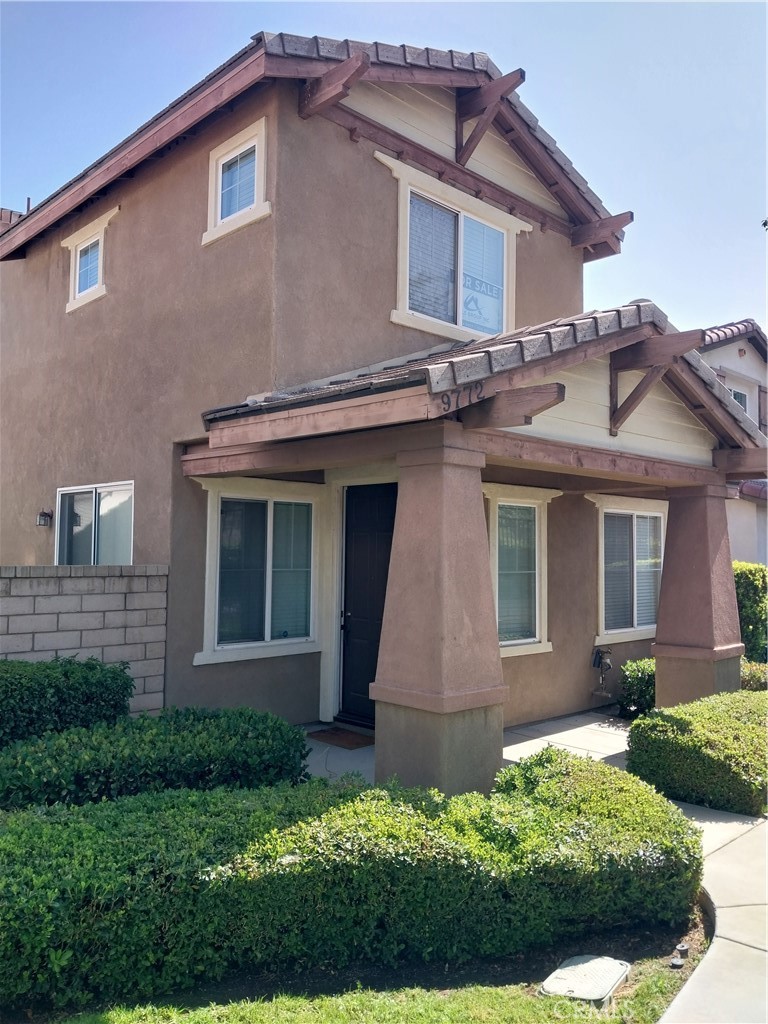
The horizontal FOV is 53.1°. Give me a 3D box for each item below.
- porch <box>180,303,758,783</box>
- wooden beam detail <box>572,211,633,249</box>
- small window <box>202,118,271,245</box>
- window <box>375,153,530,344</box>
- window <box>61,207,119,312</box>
[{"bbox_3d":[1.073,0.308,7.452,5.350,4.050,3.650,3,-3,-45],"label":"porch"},{"bbox_3d":[2.616,-3.337,9.184,0.110,0.260,0.780,3,-3,-45],"label":"wooden beam detail"},{"bbox_3d":[-1.299,-2.838,6.635,0.110,0.850,0.970,3,-3,-45],"label":"small window"},{"bbox_3d":[0.766,-2.466,7.802,2.410,1.530,0.140,3,-3,-45],"label":"window"},{"bbox_3d":[-3.314,-2.788,8.642,0.130,0.890,1.400,3,-3,-45],"label":"window"}]

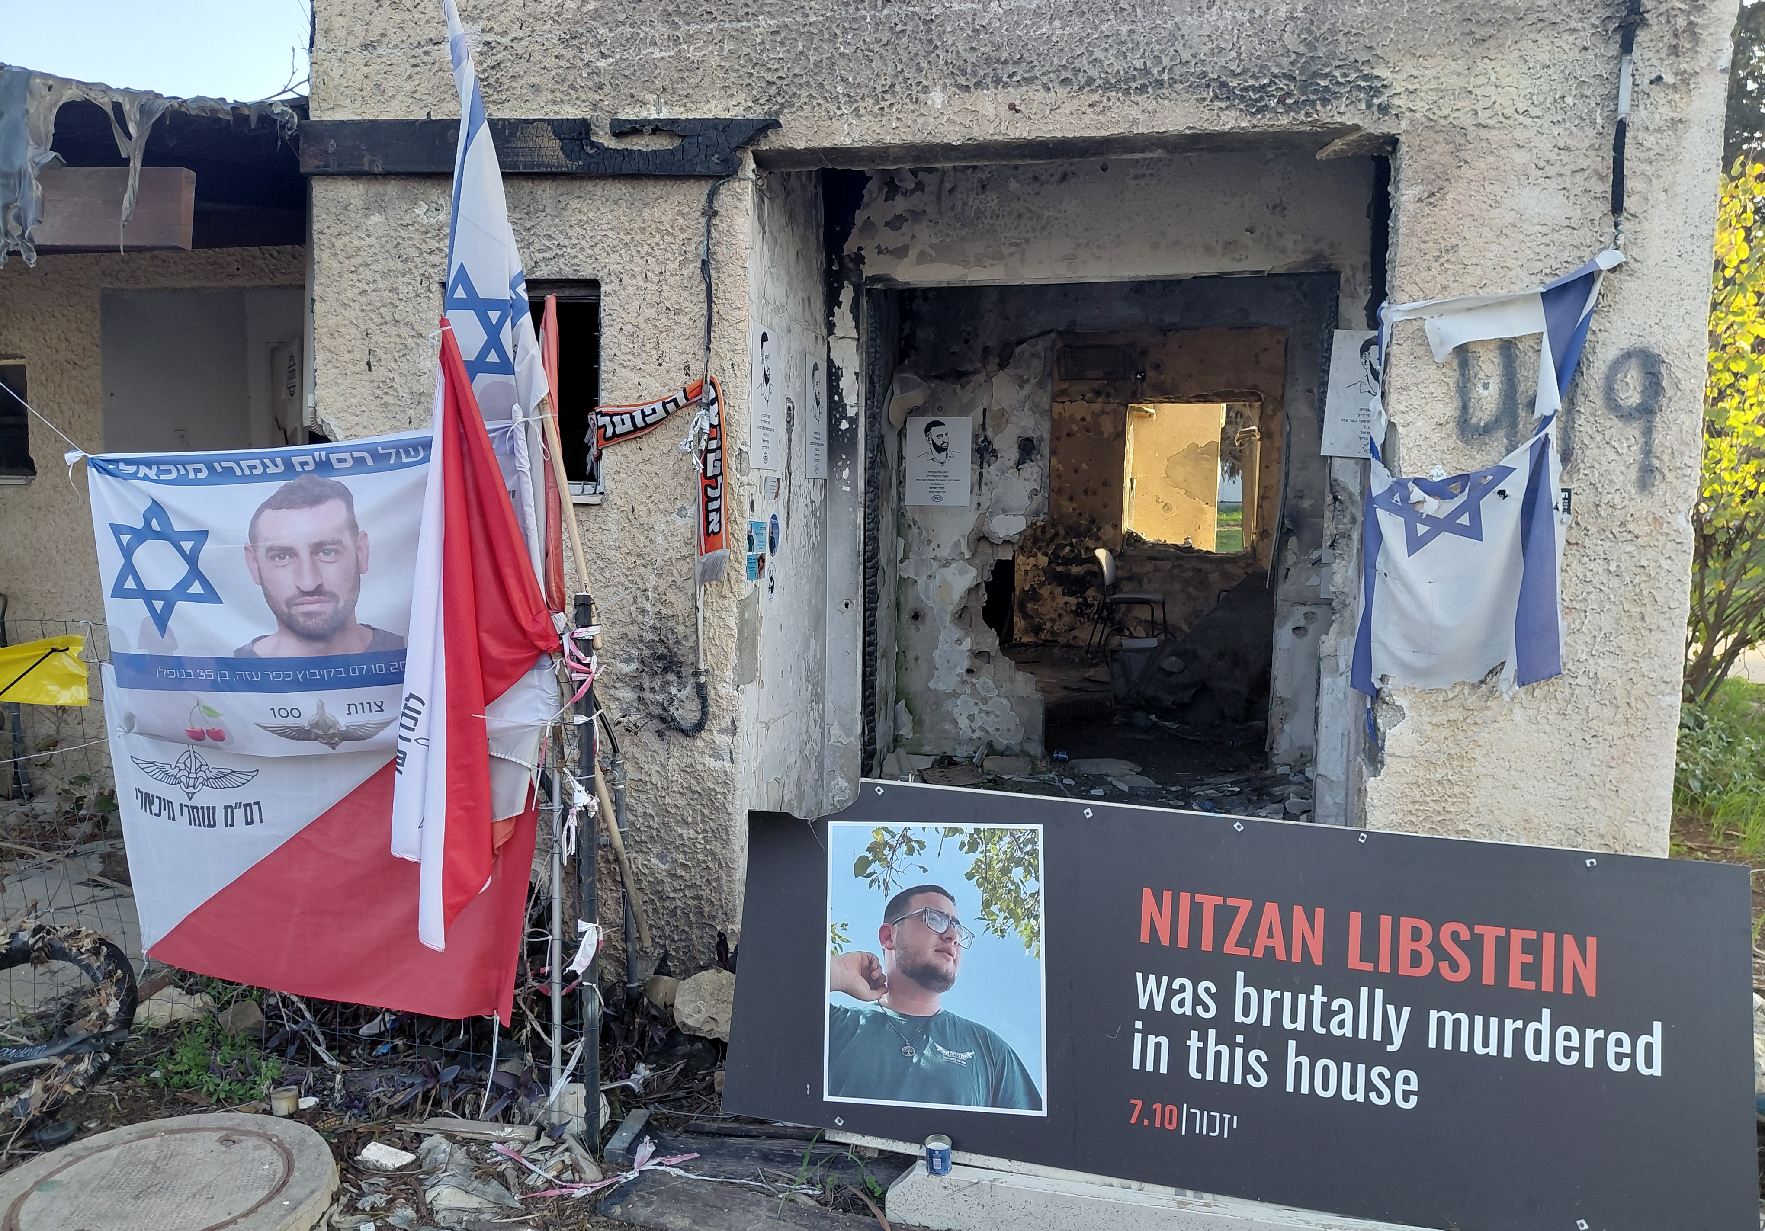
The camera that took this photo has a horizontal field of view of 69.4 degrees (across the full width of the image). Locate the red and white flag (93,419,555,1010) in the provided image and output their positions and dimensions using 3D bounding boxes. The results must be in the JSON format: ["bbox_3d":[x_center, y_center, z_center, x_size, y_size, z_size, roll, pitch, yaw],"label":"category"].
[{"bbox_3d":[-1.373,0.260,3.100,1.100,1.410,0.120,1,6,1],"label":"red and white flag"}]

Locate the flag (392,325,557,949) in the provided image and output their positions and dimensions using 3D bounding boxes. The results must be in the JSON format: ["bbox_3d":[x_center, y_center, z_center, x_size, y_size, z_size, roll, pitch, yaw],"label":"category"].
[{"bbox_3d":[-0.914,0.050,2.860,0.340,1.350,0.220,0,6,-6],"label":"flag"}]

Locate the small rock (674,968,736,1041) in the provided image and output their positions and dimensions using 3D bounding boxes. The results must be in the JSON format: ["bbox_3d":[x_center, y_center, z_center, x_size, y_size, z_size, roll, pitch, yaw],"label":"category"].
[{"bbox_3d":[-0.501,1.137,3.720,0.210,0.180,0.180,2,6,12],"label":"small rock"}]

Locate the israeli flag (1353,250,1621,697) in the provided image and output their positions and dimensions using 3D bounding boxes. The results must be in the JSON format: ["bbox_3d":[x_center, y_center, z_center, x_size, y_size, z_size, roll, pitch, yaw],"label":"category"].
[{"bbox_3d":[1.813,-0.429,3.830,0.710,1.320,0.120,2,6,12],"label":"israeli flag"}]

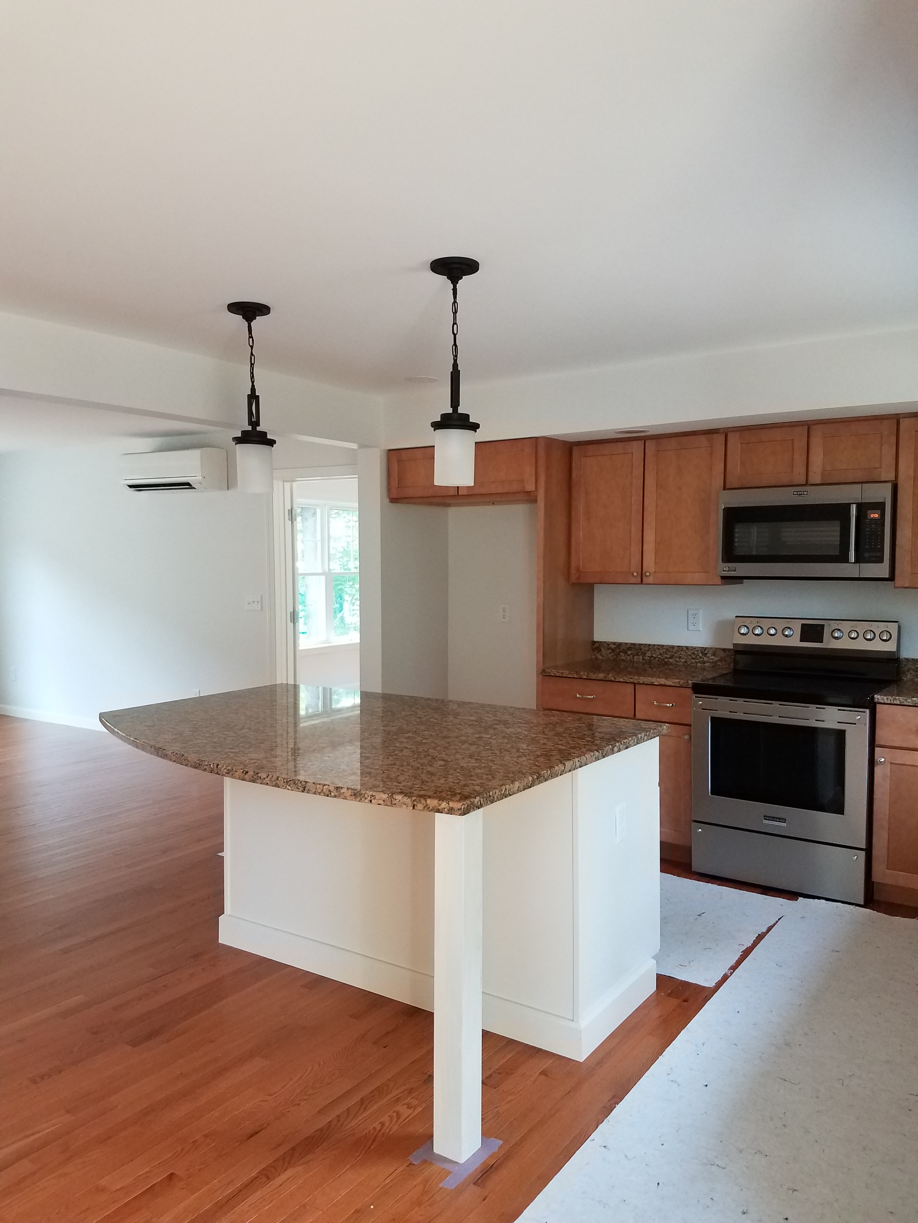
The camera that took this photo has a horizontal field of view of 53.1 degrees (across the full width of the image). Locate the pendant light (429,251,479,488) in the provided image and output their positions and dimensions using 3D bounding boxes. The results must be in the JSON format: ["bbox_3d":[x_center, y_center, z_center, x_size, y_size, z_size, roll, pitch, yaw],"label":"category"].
[{"bbox_3d":[-0.013,-0.768,2.966,0.156,0.720,0.156,0,3,0],"label":"pendant light"}]

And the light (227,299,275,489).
[{"bbox_3d":[-0.811,-0.817,3.571,0.166,0.715,0.166,0,3,0],"label":"light"}]

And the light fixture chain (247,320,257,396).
[{"bbox_3d":[-0.781,-0.960,3.473,0.028,0.283,0.024,2,3,34],"label":"light fixture chain"}]

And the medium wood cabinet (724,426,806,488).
[{"bbox_3d":[1.476,-0.736,4.422,0.390,0.267,0.021,2,3,34],"label":"medium wood cabinet"}]

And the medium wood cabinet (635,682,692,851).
[{"bbox_3d":[1.171,0.731,4.689,0.315,0.770,0.625,2,3,34],"label":"medium wood cabinet"}]

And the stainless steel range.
[{"bbox_3d":[1.593,0.652,4.352,0.756,1.209,0.676,2,3,34],"label":"stainless steel range"}]

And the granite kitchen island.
[{"bbox_3d":[-0.422,0.849,3.321,1.995,0.900,1.405,2,3,34],"label":"granite kitchen island"}]

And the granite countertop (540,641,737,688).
[{"bbox_3d":[0.953,0.268,4.825,0.826,0.139,0.634,2,3,34],"label":"granite countertop"}]

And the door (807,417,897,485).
[{"bbox_3d":[1.796,-0.725,4.208,0.372,0.267,0.022,2,3,34],"label":"door"}]

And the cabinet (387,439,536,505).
[{"bbox_3d":[0.169,-0.779,5.314,0.983,0.309,0.620,2,3,34],"label":"cabinet"}]

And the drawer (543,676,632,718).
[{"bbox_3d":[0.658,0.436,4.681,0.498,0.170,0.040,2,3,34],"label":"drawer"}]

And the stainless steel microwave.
[{"bbox_3d":[1.698,-0.369,4.430,0.761,0.424,0.414,2,3,34],"label":"stainless steel microwave"}]

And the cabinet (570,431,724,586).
[{"bbox_3d":[1.048,-0.526,4.906,0.843,0.770,0.328,2,3,34],"label":"cabinet"}]

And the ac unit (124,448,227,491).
[{"bbox_3d":[-2.215,-1.083,7.154,0.930,0.305,0.248,2,3,34],"label":"ac unit"}]

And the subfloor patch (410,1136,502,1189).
[{"bbox_3d":[-0.012,1.338,2.273,0.163,0.010,0.233,2,3,34],"label":"subfloor patch"}]

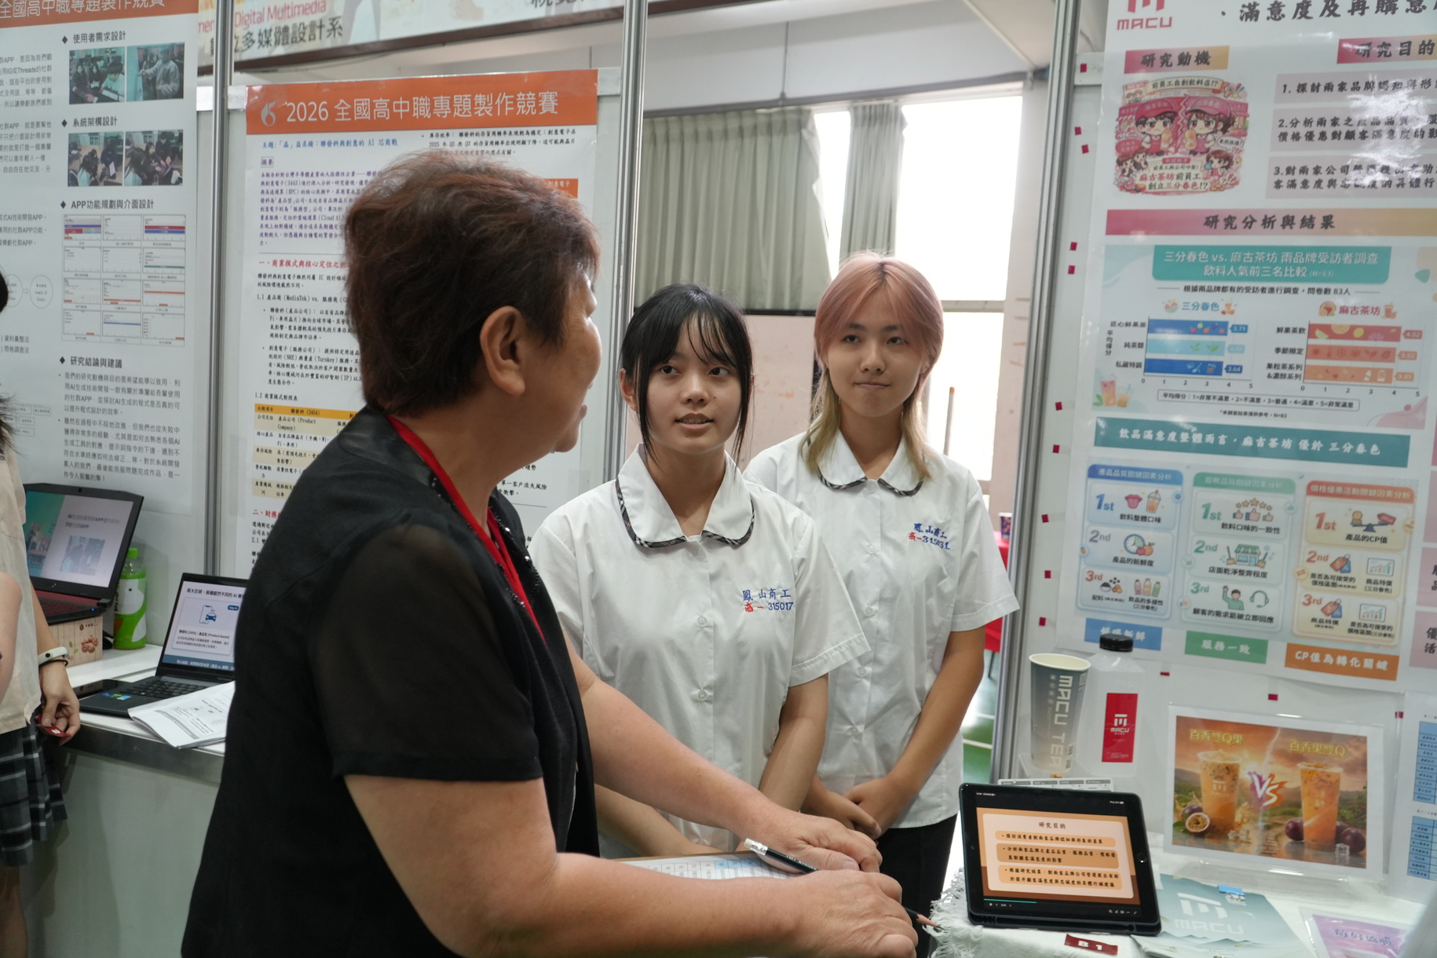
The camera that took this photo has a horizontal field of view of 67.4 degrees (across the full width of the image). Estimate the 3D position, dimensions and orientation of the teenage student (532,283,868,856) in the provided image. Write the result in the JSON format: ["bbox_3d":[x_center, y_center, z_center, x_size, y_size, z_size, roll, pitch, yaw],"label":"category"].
[{"bbox_3d":[-0.047,0.537,1.414,0.450,1.571,0.320,2,5,-11],"label":"teenage student"}]

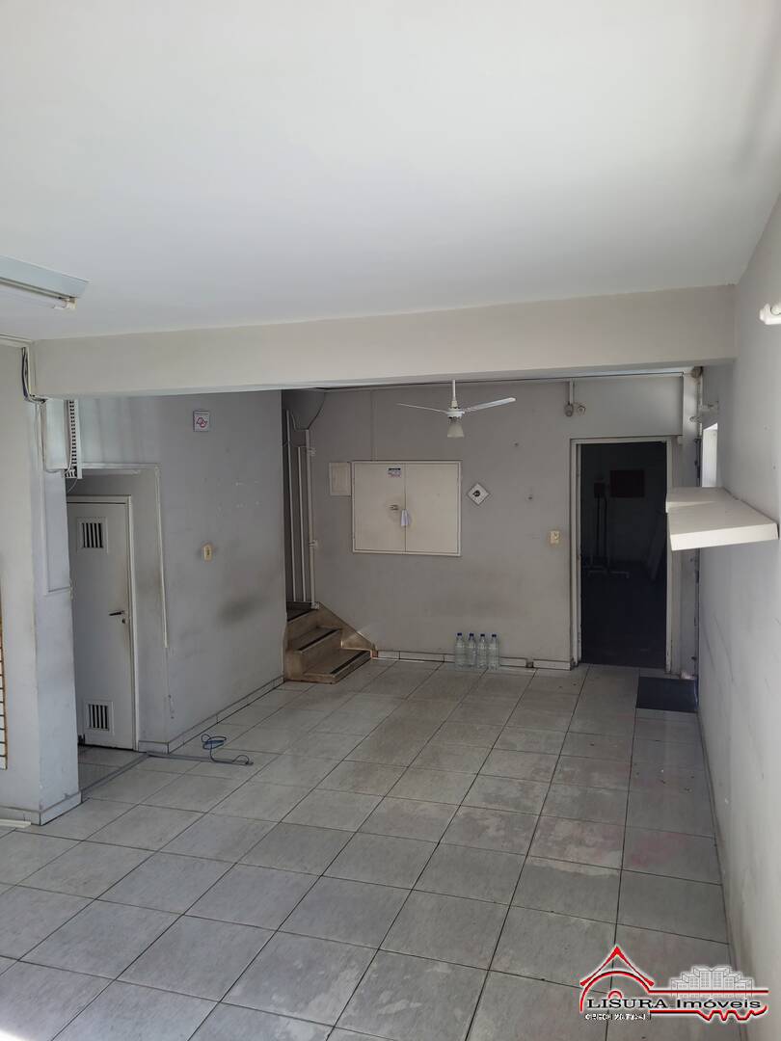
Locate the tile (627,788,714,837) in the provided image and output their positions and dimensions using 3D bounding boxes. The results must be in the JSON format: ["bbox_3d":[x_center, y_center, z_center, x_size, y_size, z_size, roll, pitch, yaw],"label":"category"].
[{"bbox_3d":[1.508,1.583,4.230,0.425,0.010,0.451,0,4,19],"label":"tile"}]

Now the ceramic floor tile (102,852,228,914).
[{"bbox_3d":[-1.038,1.705,3.691,0.447,0.010,0.447,0,4,19],"label":"ceramic floor tile"}]

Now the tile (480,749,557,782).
[{"bbox_3d":[0.833,1.575,5.023,0.451,0.010,0.451,0,4,19],"label":"tile"}]

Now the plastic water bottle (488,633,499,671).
[{"bbox_3d":[0.980,1.232,7.316,0.094,0.335,0.094,0,4,19],"label":"plastic water bottle"}]

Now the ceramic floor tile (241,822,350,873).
[{"bbox_3d":[-0.469,1.675,3.997,0.450,0.010,0.450,0,4,19],"label":"ceramic floor tile"}]

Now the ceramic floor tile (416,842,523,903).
[{"bbox_3d":[0.389,1.677,3.718,0.451,0.010,0.451,0,4,19],"label":"ceramic floor tile"}]

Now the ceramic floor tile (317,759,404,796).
[{"bbox_3d":[-0.177,1.593,4.813,0.445,0.010,0.445,0,4,19],"label":"ceramic floor tile"}]

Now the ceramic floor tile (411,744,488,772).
[{"bbox_3d":[0.396,1.552,5.087,0.447,0.010,0.451,0,4,19],"label":"ceramic floor tile"}]

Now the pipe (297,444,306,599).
[{"bbox_3d":[-0.881,0.049,7.812,0.020,1.547,0.020,0,4,19],"label":"pipe"}]

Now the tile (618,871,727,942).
[{"bbox_3d":[1.232,1.666,3.414,0.430,0.010,0.450,0,4,19],"label":"tile"}]

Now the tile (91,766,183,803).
[{"bbox_3d":[-1.571,1.630,4.814,0.416,0.010,0.451,0,4,19],"label":"tile"}]

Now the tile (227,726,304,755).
[{"bbox_3d":[-0.886,1.579,5.585,0.450,0.010,0.450,0,4,19],"label":"tile"}]

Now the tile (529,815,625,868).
[{"bbox_3d":[0.967,1.640,4.006,0.451,0.010,0.451,0,4,19],"label":"tile"}]

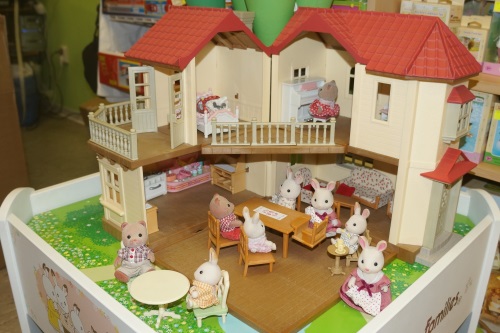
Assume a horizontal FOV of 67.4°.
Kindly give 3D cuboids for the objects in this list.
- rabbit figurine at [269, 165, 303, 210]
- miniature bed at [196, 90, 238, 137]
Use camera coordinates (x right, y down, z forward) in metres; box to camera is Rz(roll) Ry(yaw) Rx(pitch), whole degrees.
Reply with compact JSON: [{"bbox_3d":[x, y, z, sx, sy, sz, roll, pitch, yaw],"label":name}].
[{"bbox_3d":[0.056,0.038,0.565,0.043,0.070,0.040,-16,24,-41],"label":"rabbit figurine"},{"bbox_3d":[-0.069,-0.092,0.618,0.064,0.067,0.086,-13,22,-36],"label":"miniature bed"}]

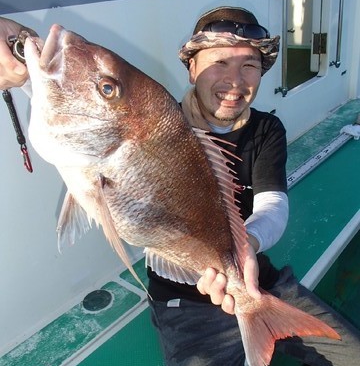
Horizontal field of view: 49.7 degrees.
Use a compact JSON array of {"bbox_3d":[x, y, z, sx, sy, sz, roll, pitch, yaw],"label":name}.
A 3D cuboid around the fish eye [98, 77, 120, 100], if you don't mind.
[{"bbox_3d":[-0.092,-0.122,0.504,0.030,0.028,0.014,0,6,0],"label":"fish eye"}]

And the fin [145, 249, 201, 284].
[{"bbox_3d":[-0.011,0.123,0.580,0.096,0.034,0.012,26,6,-13],"label":"fin"}]

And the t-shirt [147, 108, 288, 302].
[{"bbox_3d":[0.085,0.031,1.050,0.440,0.540,0.310,-16,28,-27],"label":"t-shirt"}]

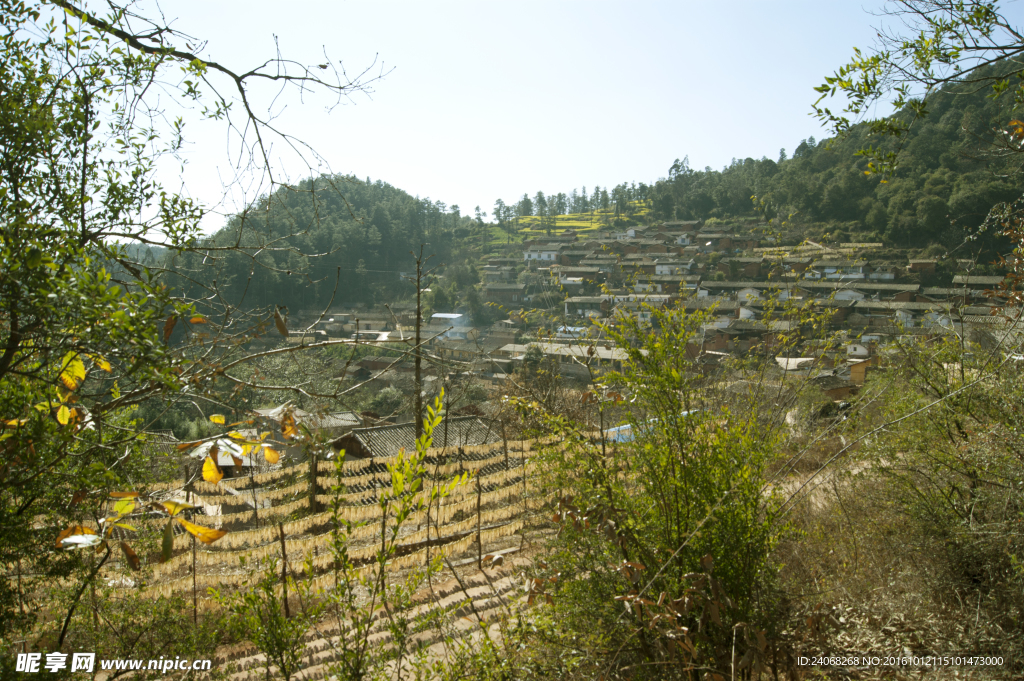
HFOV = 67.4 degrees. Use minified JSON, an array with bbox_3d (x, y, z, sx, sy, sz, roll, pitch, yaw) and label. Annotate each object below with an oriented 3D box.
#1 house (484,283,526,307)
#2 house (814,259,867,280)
[{"bbox_3d":[-1.721,-12.601,213.000,10.500,6.000,6.800,0,3,8],"label":"house"},{"bbox_3d":[91.317,-19.568,213.000,13.500,5.400,6.800,2,4,35],"label":"house"}]

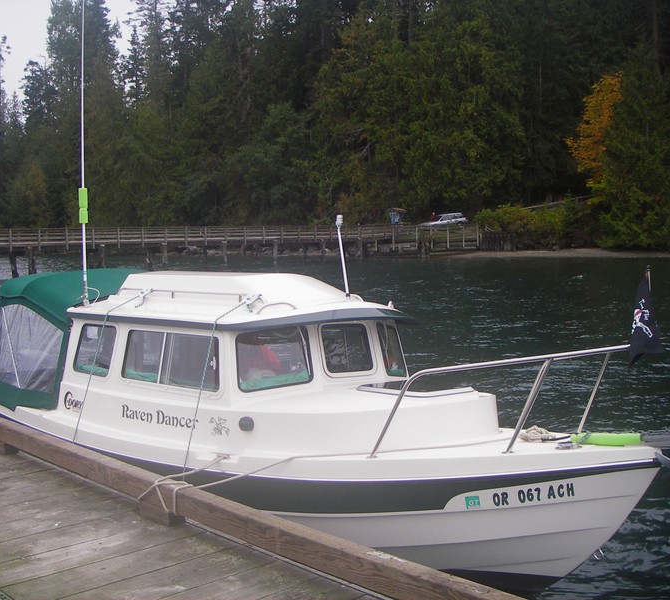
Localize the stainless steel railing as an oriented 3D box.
[{"bbox_3d":[1.124,0.518,4.673,1.440,0.710,1.320,0,3,-43],"label":"stainless steel railing"}]

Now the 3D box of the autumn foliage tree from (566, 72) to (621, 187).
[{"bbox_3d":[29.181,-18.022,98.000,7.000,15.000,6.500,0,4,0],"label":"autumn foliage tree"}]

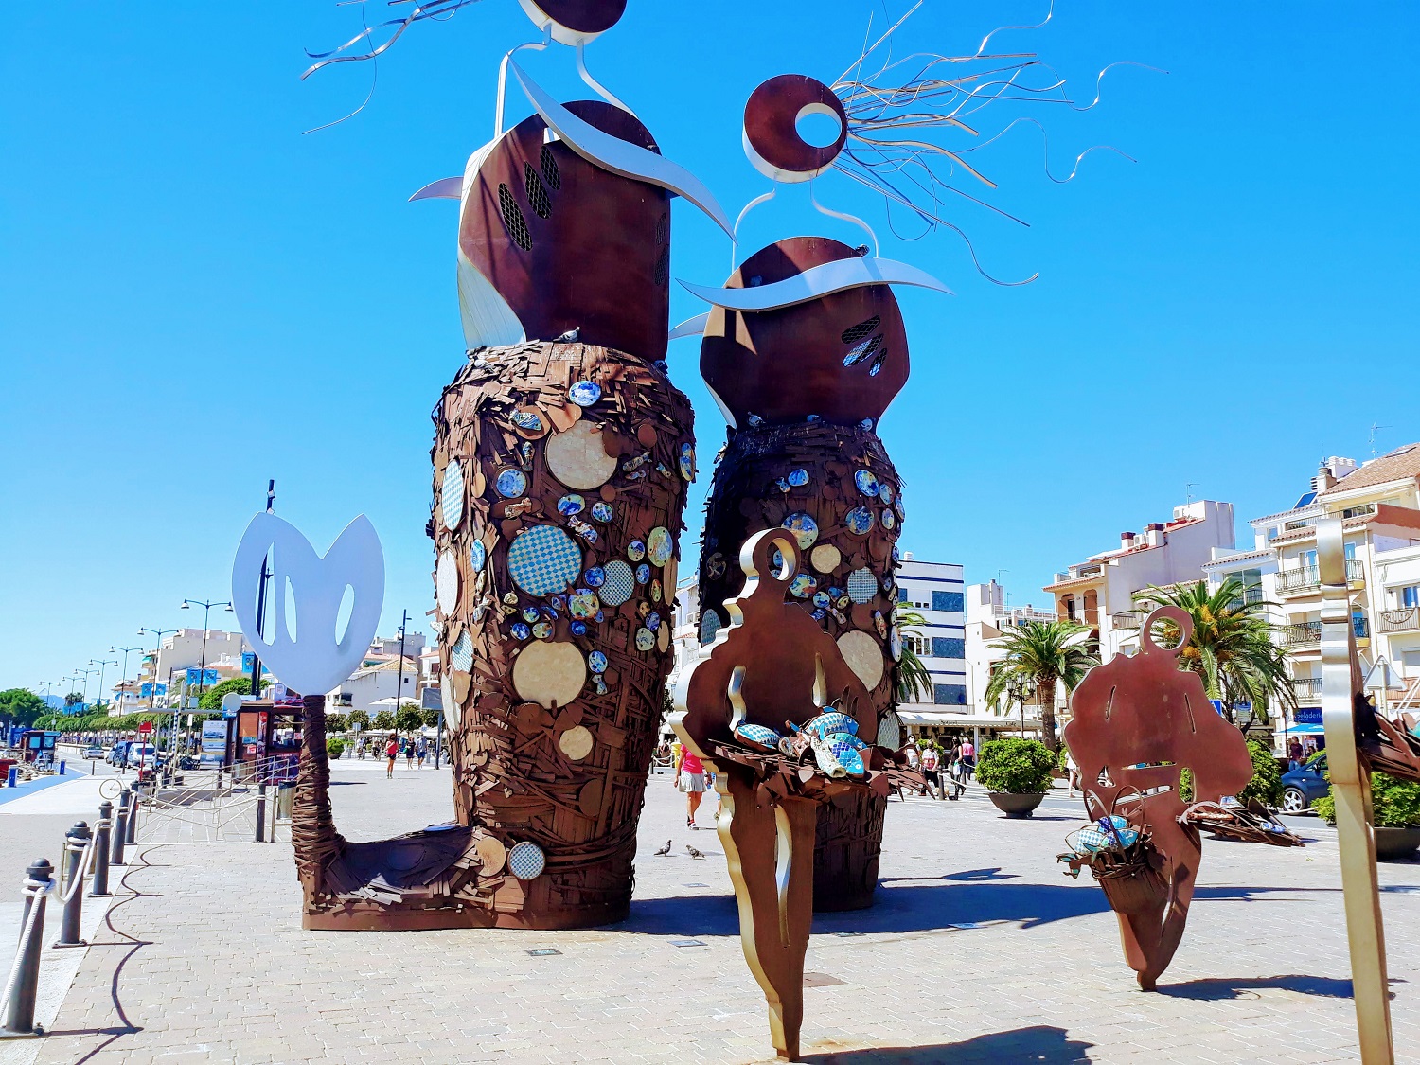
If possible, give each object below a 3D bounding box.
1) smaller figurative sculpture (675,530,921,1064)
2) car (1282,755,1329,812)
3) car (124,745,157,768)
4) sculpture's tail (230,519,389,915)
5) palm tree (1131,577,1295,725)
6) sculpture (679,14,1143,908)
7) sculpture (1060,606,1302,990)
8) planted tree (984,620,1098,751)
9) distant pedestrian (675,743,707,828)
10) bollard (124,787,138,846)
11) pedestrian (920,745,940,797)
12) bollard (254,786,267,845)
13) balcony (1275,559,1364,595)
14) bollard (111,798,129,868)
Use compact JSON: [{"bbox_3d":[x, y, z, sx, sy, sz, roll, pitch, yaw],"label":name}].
[{"bbox_3d":[0.516,1.218,5.415,1.280,2.595,0.570,10,-14,-38],"label":"smaller figurative sculpture"},{"bbox_3d":[14.319,5.801,25.886,4.050,1.450,1.700,1,-11,-2],"label":"car"},{"bbox_3d":[-40.598,15.859,78.974,1.800,1.750,4.350,7,-12,-31],"label":"car"},{"bbox_3d":[-3.391,1.513,9.204,1.300,3.320,0.500,2,-11,-8],"label":"sculpture's tail"},{"bbox_3d":[13.030,4.175,28.967,4.600,5.997,4.600,1,-11,0],"label":"palm tree"},{"bbox_3d":[2.007,-1.008,11.249,4.700,9.100,2.150,1,-11,-4],"label":"sculpture"},{"bbox_3d":[2.848,1.636,6.926,1.310,2.423,0.720,0,-11,8],"label":"sculpture"},{"bbox_3d":[12.498,6.421,41.730,4.400,6.299,4.400,1,-11,0],"label":"planted tree"},{"bbox_3d":[-0.327,4.210,19.037,0.580,1.670,0.420,2,-11,-8],"label":"distant pedestrian"},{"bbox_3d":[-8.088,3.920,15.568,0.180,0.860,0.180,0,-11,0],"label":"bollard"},{"bbox_3d":[6.019,6.443,30.200,0.500,1.600,0.380,3,-11,-8],"label":"pedestrian"},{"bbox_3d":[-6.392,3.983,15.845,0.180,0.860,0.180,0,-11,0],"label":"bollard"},{"bbox_3d":[31.918,2.468,57.859,1.090,1.420,4.070,7,-12,-30],"label":"balcony"},{"bbox_3d":[-6.639,3.324,12.539,0.190,0.840,0.190,1,-11,0],"label":"bollard"}]

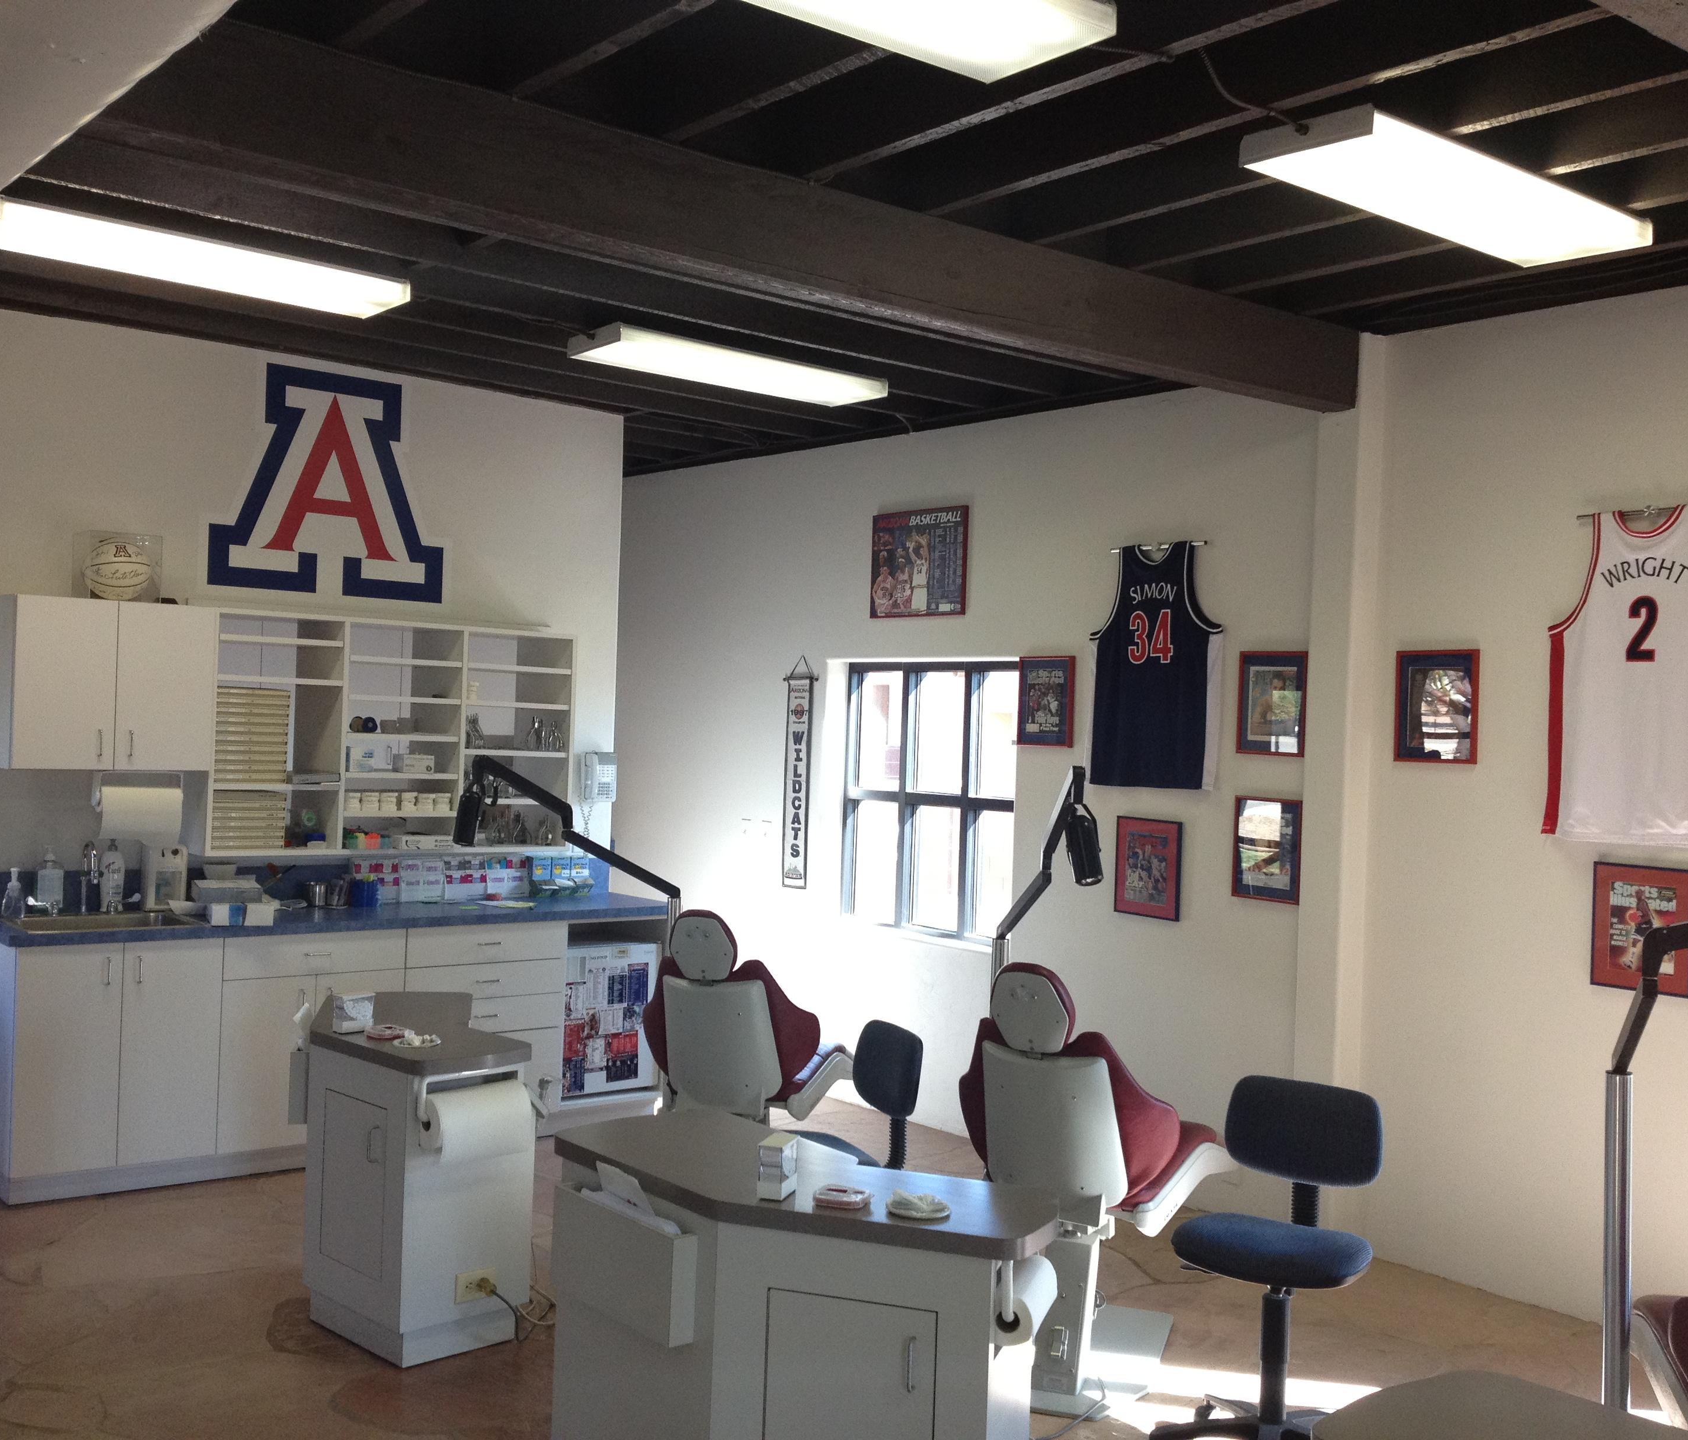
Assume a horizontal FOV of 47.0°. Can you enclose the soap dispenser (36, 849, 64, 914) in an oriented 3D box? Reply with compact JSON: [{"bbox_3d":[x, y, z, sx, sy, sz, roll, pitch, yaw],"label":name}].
[{"bbox_3d":[-2.817,0.567,6.903,0.092,0.232,0.075,2,0,-41],"label":"soap dispenser"}]

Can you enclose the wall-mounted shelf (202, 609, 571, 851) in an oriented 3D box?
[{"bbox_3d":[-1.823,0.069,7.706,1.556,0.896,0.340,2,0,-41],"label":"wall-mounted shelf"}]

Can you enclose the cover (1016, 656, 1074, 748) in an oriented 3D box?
[{"bbox_3d":[0.825,-0.073,7.910,0.022,0.367,0.305,2,0,-37],"label":"cover"}]

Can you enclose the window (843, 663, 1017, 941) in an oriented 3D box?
[{"bbox_3d":[0.415,0.334,8.512,0.100,1.163,1.250,2,0,-37],"label":"window"}]

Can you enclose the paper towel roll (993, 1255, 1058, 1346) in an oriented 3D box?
[{"bbox_3d":[0.331,1.072,3.585,0.090,0.090,0.280,2,0,15],"label":"paper towel roll"}]

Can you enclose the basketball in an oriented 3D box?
[{"bbox_3d":[-2.575,-0.524,6.884,0.242,0.242,0.242,2,0,-41],"label":"basketball"}]

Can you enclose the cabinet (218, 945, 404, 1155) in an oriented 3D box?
[{"bbox_3d":[-2.112,1.164,7.303,0.706,0.764,0.540,2,0,-41],"label":"cabinet"}]

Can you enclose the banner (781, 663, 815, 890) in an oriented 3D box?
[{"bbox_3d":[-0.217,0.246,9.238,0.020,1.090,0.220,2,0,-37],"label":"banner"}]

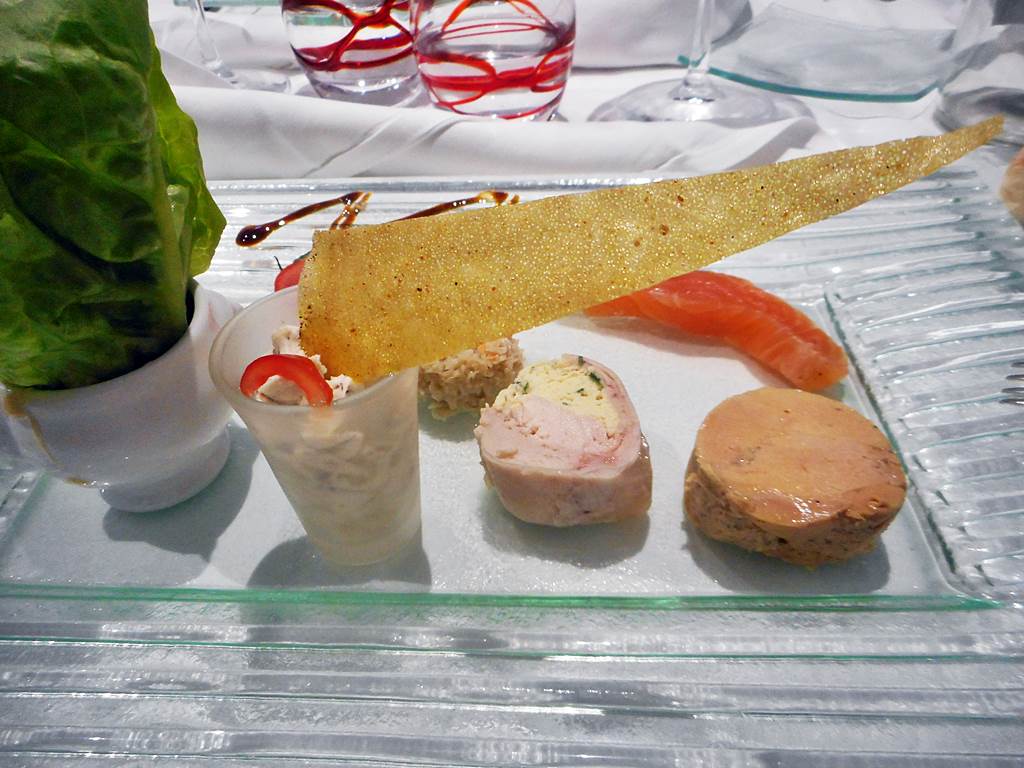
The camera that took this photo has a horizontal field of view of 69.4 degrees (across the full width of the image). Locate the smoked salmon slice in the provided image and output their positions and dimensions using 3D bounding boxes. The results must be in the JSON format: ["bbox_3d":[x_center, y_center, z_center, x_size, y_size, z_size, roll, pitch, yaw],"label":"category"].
[{"bbox_3d":[0.063,-0.023,0.228,0.081,0.016,0.033,22,48,24],"label":"smoked salmon slice"}]

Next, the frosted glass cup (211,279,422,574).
[{"bbox_3d":[-0.037,0.013,0.164,0.040,0.057,0.040,-2,43,0],"label":"frosted glass cup"}]

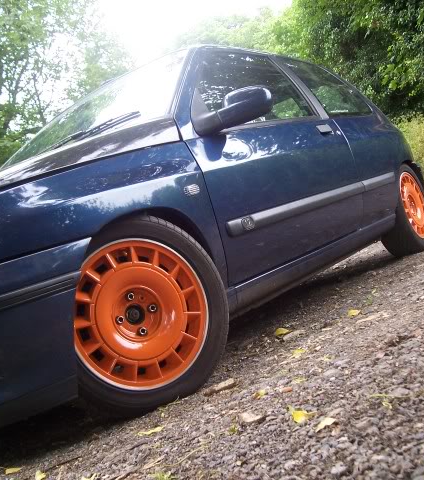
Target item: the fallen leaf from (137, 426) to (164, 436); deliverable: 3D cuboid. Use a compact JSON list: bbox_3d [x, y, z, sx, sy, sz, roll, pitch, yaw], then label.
[{"bbox_3d":[-0.146,0.461,1.518,0.062,0.013,0.030,-19,-2,11],"label":"fallen leaf"}]

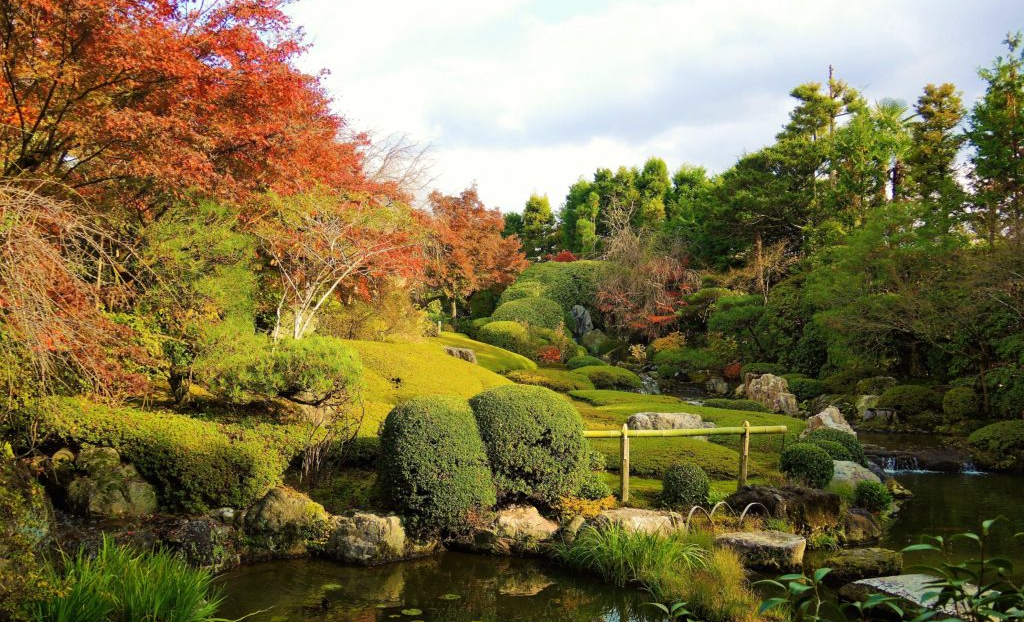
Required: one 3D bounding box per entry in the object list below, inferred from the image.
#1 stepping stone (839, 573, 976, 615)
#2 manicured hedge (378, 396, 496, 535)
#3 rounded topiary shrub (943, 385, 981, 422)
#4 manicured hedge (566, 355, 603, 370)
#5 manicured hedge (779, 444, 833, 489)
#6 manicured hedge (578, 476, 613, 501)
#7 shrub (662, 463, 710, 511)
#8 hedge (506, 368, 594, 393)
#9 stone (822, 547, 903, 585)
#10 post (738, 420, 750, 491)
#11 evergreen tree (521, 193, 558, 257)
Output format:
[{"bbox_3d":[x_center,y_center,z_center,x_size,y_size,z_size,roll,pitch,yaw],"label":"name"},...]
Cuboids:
[{"bbox_3d":[3.000,2.150,6.050,0.640,0.220,0.880,1,-2,-29],"label":"stepping stone"},{"bbox_3d":[-0.805,1.669,8.950,1.220,1.400,1.180,0,-2,0],"label":"manicured hedge"},{"bbox_3d":[8.974,1.853,16.500,0.780,0.740,0.750,-1,-1,29],"label":"rounded topiary shrub"},{"bbox_3d":[2.024,1.467,22.500,1.100,0.500,0.900,0,-1,0],"label":"manicured hedge"},{"bbox_3d":[3.555,1.871,10.000,0.660,0.550,0.640,0,-1,20],"label":"manicured hedge"},{"bbox_3d":[0.840,1.775,8.300,0.360,0.270,0.340,0,-2,0],"label":"manicured hedge"},{"bbox_3d":[1.833,1.865,8.750,0.530,0.510,0.520,0,-2,0],"label":"shrub"},{"bbox_3d":[0.883,1.606,19.000,2.000,0.550,1.500,0,-1,0],"label":"hedge"},{"bbox_3d":[3.090,2.250,7.300,0.700,0.220,0.520,0,-2,0],"label":"stone"},{"bbox_3d":[2.639,1.651,9.400,0.080,0.830,0.080,0,-1,-22],"label":"post"},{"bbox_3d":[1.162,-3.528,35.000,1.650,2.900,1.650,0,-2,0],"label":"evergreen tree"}]

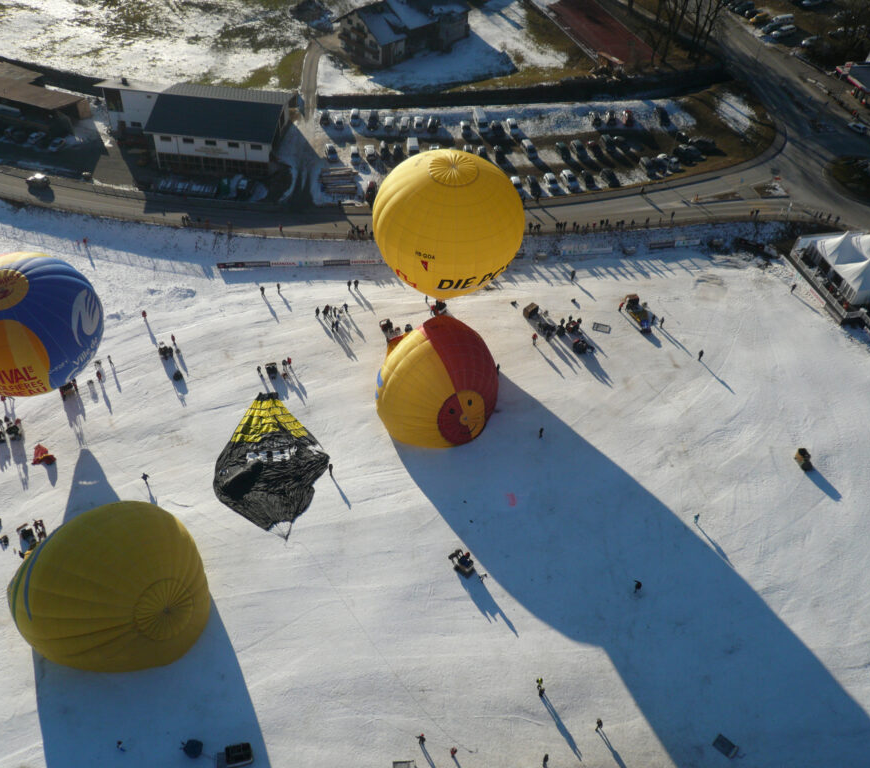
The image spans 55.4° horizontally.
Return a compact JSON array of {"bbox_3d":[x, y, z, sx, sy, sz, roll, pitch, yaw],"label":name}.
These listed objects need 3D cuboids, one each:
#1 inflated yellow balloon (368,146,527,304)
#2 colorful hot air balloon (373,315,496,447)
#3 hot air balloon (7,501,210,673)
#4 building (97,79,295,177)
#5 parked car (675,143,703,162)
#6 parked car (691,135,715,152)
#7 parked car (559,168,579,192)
[{"bbox_3d":[1.597,-18.828,105.071,19.040,20.180,19.040,2,42,-2],"label":"inflated yellow balloon"},{"bbox_3d":[-0.551,-0.876,95.181,14.620,14.410,16.060,-18,43,-23],"label":"colorful hot air balloon"},{"bbox_3d":[-29.304,17.077,72.525,17.090,14.720,15.750,12,40,30],"label":"hot air balloon"},{"bbox_3d":[-41.130,-43.100,138.220,31.900,8.600,15.900,5,42,1],"label":"building"},{"bbox_3d":[45.736,-41.530,149.198,4.400,1.500,1.800,29,48,25],"label":"parked car"},{"bbox_3d":[49.248,-44.035,152.280,4.400,1.550,1.800,10,42,6],"label":"parked car"},{"bbox_3d":[22.611,-34.054,138.880,1.800,1.550,4.500,-6,43,-12],"label":"parked car"}]

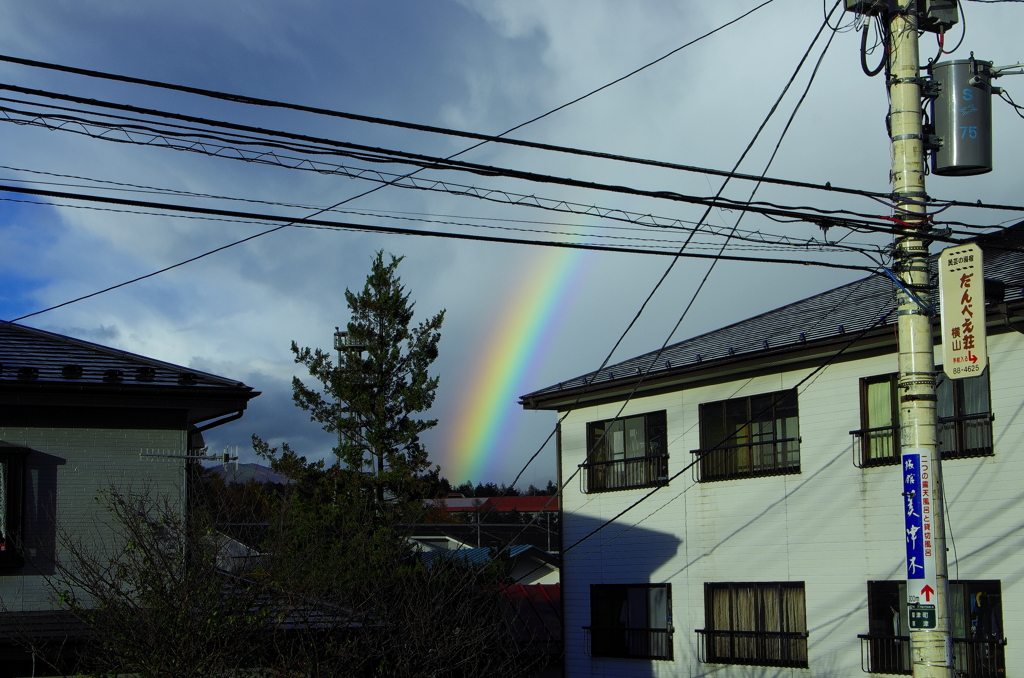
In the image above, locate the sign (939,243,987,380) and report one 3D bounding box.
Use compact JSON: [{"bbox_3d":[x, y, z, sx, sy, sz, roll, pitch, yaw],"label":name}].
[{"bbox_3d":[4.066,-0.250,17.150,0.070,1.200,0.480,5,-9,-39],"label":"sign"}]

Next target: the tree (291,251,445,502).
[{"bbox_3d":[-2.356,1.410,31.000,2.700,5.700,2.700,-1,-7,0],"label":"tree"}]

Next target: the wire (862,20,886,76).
[{"bbox_3d":[3.384,-2.729,17.800,0.250,0.570,0.120,0,-7,-8],"label":"wire"}]

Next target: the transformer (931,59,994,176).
[{"bbox_3d":[4.193,-2.048,17.700,0.580,1.040,0.580,-1,-7,0],"label":"transformer"}]

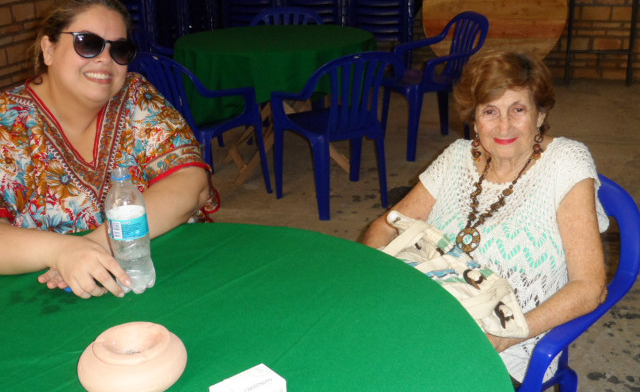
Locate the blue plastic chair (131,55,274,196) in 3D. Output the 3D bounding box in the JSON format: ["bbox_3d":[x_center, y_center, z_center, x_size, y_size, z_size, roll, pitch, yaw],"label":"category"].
[{"bbox_3d":[-0.612,-0.373,3.921,0.550,0.790,0.530,14,26,38],"label":"blue plastic chair"}]

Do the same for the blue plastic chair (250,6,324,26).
[{"bbox_3d":[-0.227,-0.849,5.201,0.550,0.790,0.530,-1,20,3],"label":"blue plastic chair"}]

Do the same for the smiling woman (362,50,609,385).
[{"bbox_3d":[0.299,0.264,1.641,0.540,1.090,0.620,12,24,33],"label":"smiling woman"}]

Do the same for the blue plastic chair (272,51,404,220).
[{"bbox_3d":[0.081,-0.336,3.758,0.550,0.790,0.530,-12,22,-25],"label":"blue plastic chair"}]

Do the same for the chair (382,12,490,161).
[{"bbox_3d":[0.696,-0.697,4.700,0.530,0.790,0.550,-7,21,-14],"label":"chair"}]

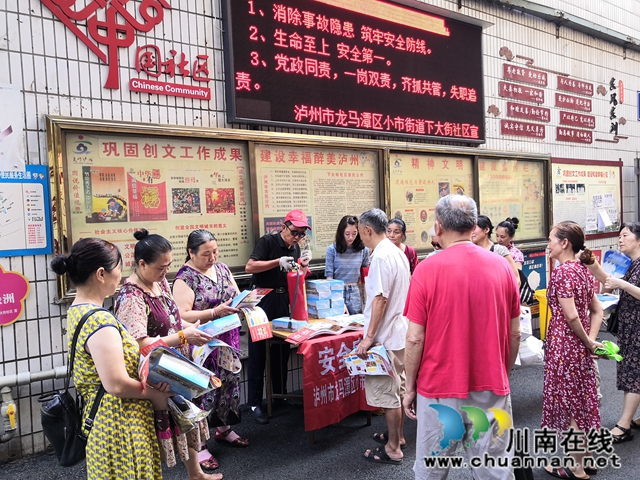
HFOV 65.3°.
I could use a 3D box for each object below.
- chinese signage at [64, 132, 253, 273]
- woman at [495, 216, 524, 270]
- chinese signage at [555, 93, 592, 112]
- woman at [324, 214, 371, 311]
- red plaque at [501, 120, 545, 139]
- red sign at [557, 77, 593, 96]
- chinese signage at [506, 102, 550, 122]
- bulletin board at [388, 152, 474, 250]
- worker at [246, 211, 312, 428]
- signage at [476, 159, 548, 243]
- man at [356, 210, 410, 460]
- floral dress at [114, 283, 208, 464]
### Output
[{"bbox_3d":[-1.227,-0.280,4.067,1.474,1.095,0.030,-4,2,-35],"label":"chinese signage"},{"bbox_3d":[2.012,0.507,5.213,0.340,1.580,0.430,-4,2,-36],"label":"woman"},{"bbox_3d":[3.904,-2.098,7.684,1.049,0.196,0.030,-4,2,-35],"label":"chinese signage"},{"bbox_3d":[0.249,0.606,4.261,0.450,1.600,0.360,-3,2,-2],"label":"woman"},{"bbox_3d":[2.829,-1.527,6.938,1.029,0.198,0.030,-4,2,-35],"label":"red plaque"},{"bbox_3d":[3.948,-2.360,7.715,1.050,0.200,0.030,-4,2,-35],"label":"red sign"},{"bbox_3d":[2.936,-1.783,7.013,1.036,0.192,0.030,-4,2,-35],"label":"chinese signage"},{"bbox_3d":[1.320,-0.425,5.671,1.402,1.050,0.050,-4,2,-35],"label":"bulletin board"},{"bbox_3d":[-0.355,0.607,4.001,0.530,1.670,0.440,-4,2,-38],"label":"worker"},{"bbox_3d":[2.552,-0.494,6.522,1.501,1.068,0.060,-4,2,-35],"label":"signage"},{"bbox_3d":[0.425,0.610,3.330,0.380,1.640,0.470,-2,2,24],"label":"man"},{"bbox_3d":[-0.987,0.782,3.050,0.390,1.120,0.490,-1,2,34],"label":"floral dress"}]

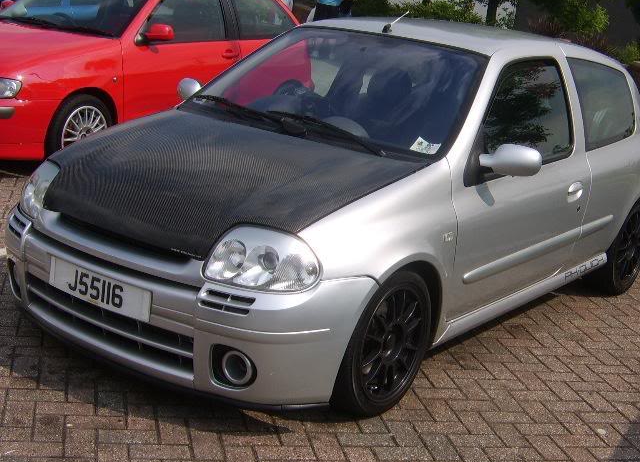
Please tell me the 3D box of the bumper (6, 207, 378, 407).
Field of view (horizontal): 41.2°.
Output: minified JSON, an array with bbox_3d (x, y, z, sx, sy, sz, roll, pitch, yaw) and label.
[{"bbox_3d":[-0.615,0.210,3.116,1.620,0.450,0.530,15,17,35],"label":"bumper"}]

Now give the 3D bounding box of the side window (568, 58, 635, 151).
[{"bbox_3d":[1.539,-0.680,4.573,0.080,0.450,0.870,-4,5,38],"label":"side window"}]

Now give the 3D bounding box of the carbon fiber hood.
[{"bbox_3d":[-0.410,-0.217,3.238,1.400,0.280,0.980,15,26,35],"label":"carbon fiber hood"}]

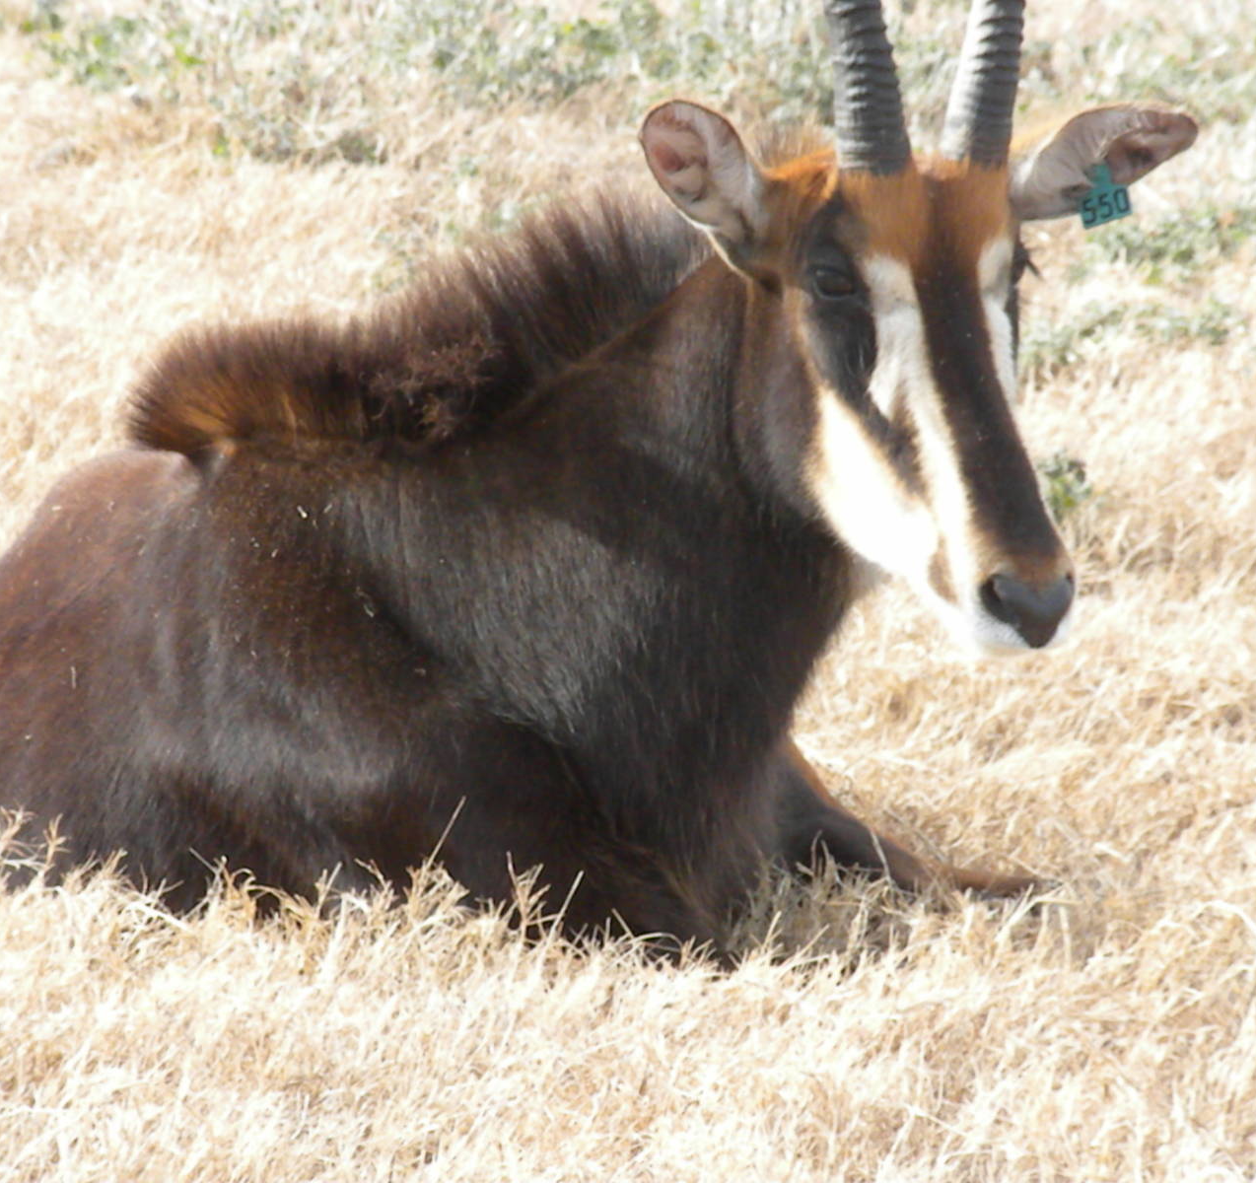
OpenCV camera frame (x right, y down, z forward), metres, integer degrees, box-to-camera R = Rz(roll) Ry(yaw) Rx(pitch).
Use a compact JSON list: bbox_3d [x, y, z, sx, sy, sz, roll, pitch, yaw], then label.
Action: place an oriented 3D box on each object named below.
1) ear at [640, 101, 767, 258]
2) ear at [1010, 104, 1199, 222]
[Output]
[{"bbox_3d":[0.062,-0.335,8.750,0.080,0.160,0.060,-37,9,9],"label":"ear"},{"bbox_3d":[0.388,-0.350,8.870,0.170,0.080,0.060,-19,19,-7],"label":"ear"}]

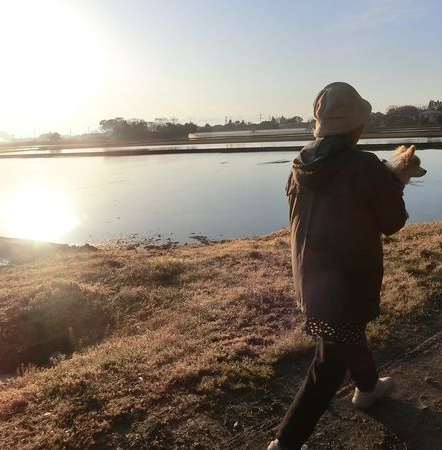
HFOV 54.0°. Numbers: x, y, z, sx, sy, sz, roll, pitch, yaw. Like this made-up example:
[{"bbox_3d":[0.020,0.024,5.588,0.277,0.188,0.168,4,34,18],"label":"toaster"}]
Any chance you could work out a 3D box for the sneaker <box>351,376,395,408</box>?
[{"bbox_3d":[0.809,0.846,2.263,0.245,0.100,0.090,-10,15,-32],"label":"sneaker"}]

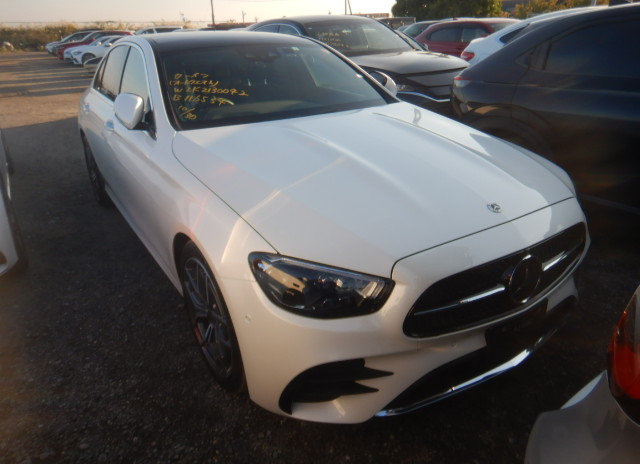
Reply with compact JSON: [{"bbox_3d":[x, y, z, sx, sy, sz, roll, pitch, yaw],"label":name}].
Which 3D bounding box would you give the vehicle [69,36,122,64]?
[{"bbox_3d":[-10.497,-9.460,23.112,4.700,1.430,1.820,-16,28,-30],"label":"vehicle"}]

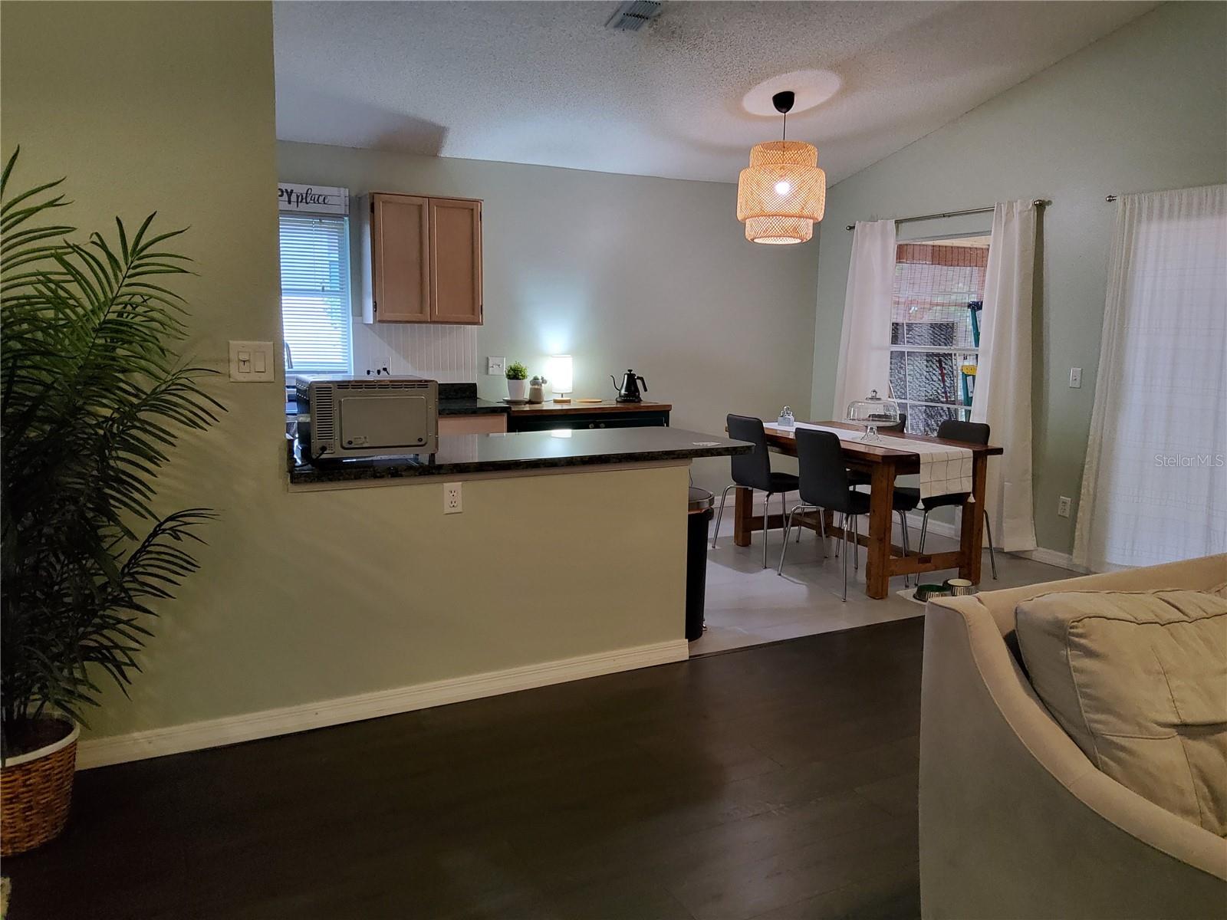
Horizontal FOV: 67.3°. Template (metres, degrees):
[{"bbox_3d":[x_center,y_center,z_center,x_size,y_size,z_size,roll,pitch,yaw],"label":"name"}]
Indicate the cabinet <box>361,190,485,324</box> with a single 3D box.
[{"bbox_3d":[-1.188,-1.225,5.729,0.686,0.764,0.328,-4,9,-27],"label":"cabinet"}]

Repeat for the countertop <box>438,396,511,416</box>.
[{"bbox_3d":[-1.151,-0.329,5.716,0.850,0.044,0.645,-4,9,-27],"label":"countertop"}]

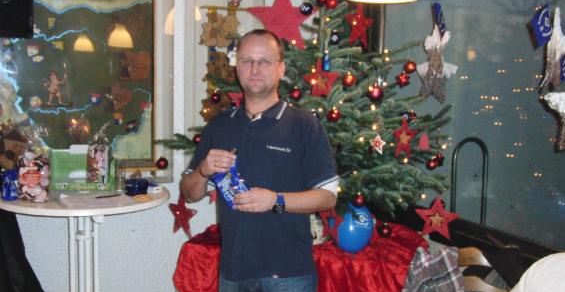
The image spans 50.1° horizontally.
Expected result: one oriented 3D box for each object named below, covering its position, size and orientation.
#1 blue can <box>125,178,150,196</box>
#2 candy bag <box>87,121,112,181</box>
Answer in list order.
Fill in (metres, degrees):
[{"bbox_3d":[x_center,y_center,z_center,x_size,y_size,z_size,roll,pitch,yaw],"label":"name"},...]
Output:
[{"bbox_3d":[-0.651,0.185,2.692,0.100,0.057,0.100,1,6,0],"label":"blue can"},{"bbox_3d":[-0.856,0.045,2.810,0.078,0.290,0.110,-4,8,-37],"label":"candy bag"}]

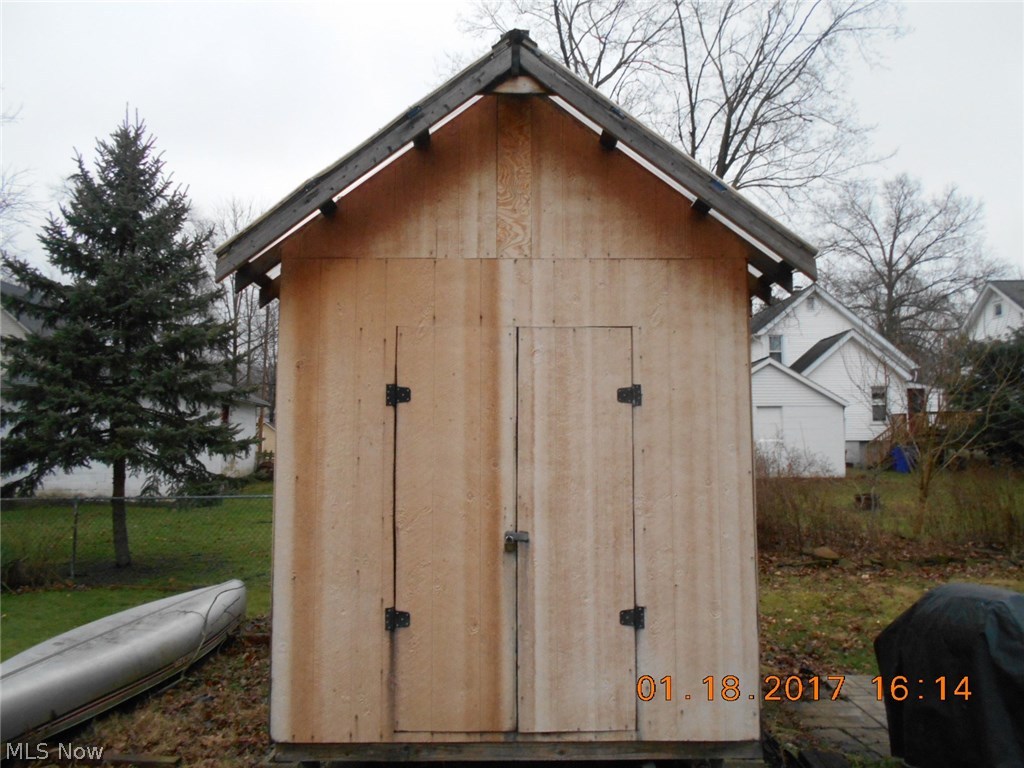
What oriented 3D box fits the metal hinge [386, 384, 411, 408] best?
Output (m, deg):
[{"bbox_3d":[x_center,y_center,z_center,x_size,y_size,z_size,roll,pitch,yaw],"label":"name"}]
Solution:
[{"bbox_3d":[-0.583,0.059,3.952,0.126,0.113,0.015,0,-4,0],"label":"metal hinge"}]

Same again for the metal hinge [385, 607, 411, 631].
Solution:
[{"bbox_3d":[-0.576,1.186,3.870,0.126,0.114,0.015,0,-4,0],"label":"metal hinge"}]

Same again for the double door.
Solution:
[{"bbox_3d":[0.015,0.723,3.928,1.220,2.040,0.045,0,-4,0],"label":"double door"}]

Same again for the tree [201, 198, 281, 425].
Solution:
[{"bbox_3d":[-16.061,-3.171,45.349,5.200,15.300,5.200,0,-4,0],"label":"tree"}]

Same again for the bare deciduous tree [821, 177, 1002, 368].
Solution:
[{"bbox_3d":[28.615,-5.086,56.517,14.200,20.540,13.500,0,-4,0],"label":"bare deciduous tree"}]

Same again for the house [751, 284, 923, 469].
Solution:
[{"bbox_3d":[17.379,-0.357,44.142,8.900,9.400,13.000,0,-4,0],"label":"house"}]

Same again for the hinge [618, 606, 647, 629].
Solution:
[{"bbox_3d":[0.608,1.181,3.877,0.125,0.112,0.015,0,-4,0],"label":"hinge"}]

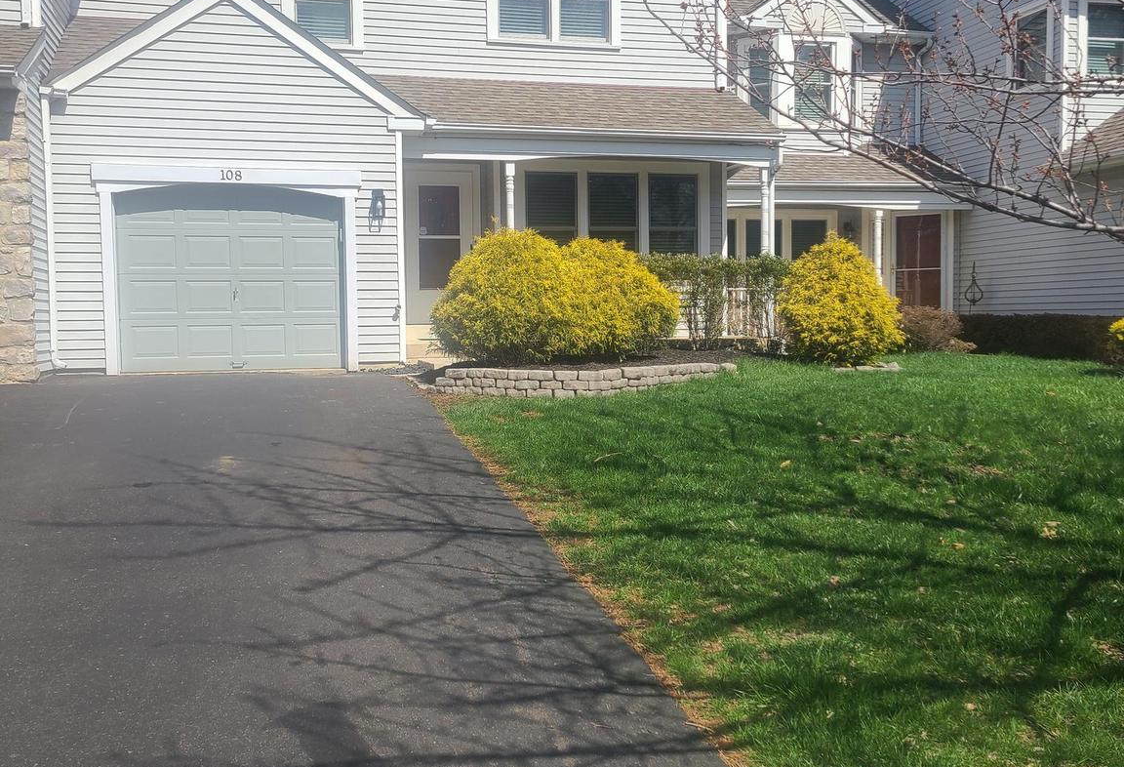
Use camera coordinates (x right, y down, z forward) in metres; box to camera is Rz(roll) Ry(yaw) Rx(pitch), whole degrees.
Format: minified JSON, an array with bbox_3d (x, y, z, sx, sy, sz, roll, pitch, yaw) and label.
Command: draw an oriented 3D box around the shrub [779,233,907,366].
[{"bbox_3d":[3.320,-1.000,13.400,1.500,1.600,1.450,-1,3,-15],"label":"shrub"}]

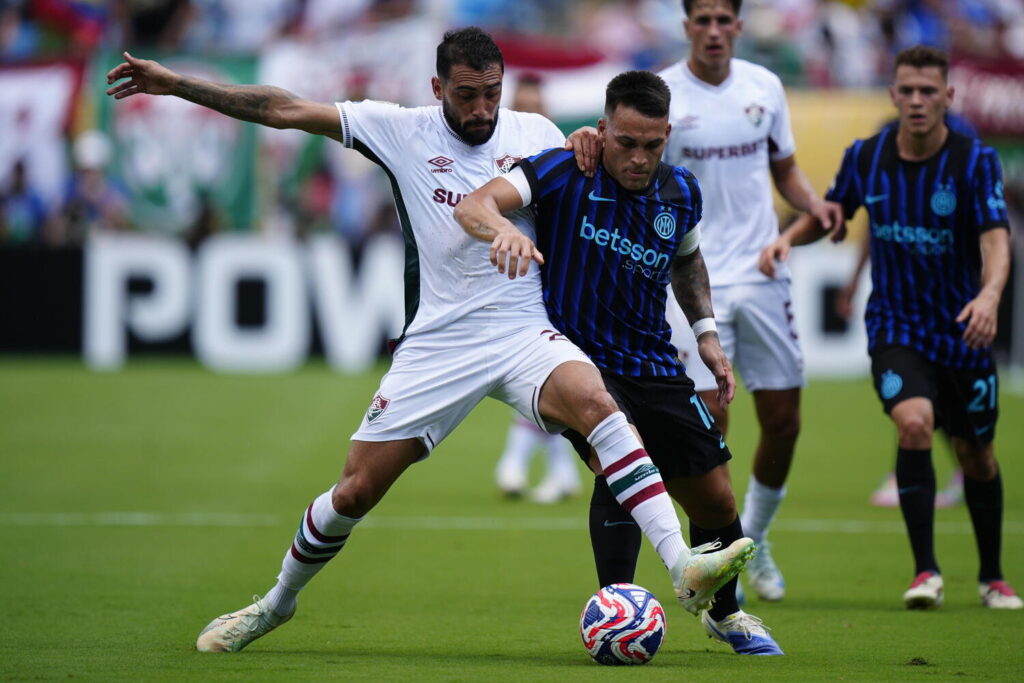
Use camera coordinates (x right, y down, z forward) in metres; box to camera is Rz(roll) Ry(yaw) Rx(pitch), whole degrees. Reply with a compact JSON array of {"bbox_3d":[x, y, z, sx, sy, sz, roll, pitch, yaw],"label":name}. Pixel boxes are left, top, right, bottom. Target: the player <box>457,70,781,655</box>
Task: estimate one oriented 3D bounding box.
[{"bbox_3d":[0.280,0.055,29.950,0.800,1.540,0.650,0,1,-7],"label":"player"}]

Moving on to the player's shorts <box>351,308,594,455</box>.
[{"bbox_3d":[-0.104,0.106,30.100,0.590,0.385,0.370,0,1,-12],"label":"player's shorts"}]

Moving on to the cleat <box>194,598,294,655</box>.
[{"bbox_3d":[-0.712,0.753,30.400,0.280,0.110,0.105,-17,7,-22],"label":"cleat"}]

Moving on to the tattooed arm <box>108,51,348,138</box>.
[{"bbox_3d":[-0.759,-0.645,30.250,0.635,0.130,0.130,12,0,0],"label":"tattooed arm"}]

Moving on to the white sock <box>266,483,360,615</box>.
[{"bbox_3d":[-0.531,0.554,30.300,0.140,0.370,0.125,5,36,-39],"label":"white sock"}]

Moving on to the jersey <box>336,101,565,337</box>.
[{"bbox_3d":[-0.163,-0.326,30.150,0.560,0.620,0.330,0,1,-12],"label":"jersey"}]

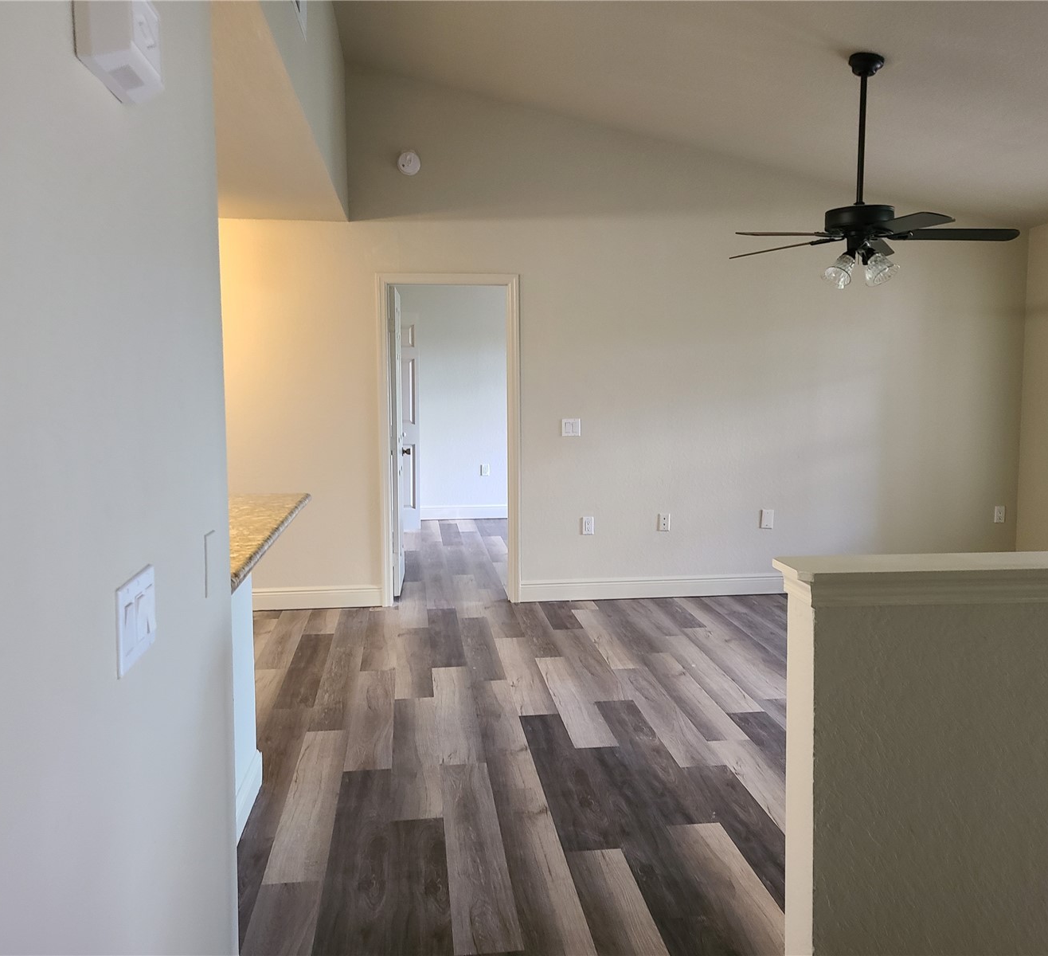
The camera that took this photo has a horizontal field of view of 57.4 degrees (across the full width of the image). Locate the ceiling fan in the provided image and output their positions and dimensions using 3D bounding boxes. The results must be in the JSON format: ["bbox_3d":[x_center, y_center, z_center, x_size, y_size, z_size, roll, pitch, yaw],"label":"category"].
[{"bbox_3d":[1.502,-1.356,4.220,1.280,1.010,1.280,-1,5,-7],"label":"ceiling fan"}]

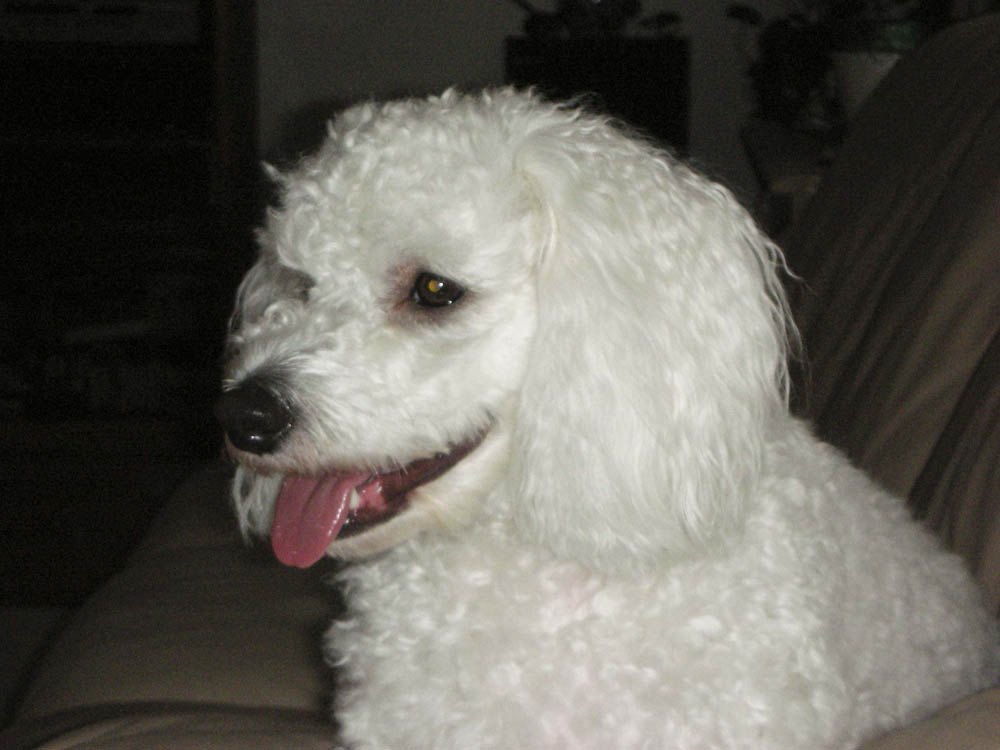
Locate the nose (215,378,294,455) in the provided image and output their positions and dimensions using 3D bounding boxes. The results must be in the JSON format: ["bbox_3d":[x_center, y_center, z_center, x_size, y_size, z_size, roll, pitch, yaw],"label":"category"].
[{"bbox_3d":[-0.078,0.013,0.975,0.019,0.024,0.027,-6,9,-44],"label":"nose"}]

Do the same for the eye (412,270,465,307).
[{"bbox_3d":[-0.021,-0.029,1.000,0.018,0.012,0.011,3,4,27],"label":"eye"}]

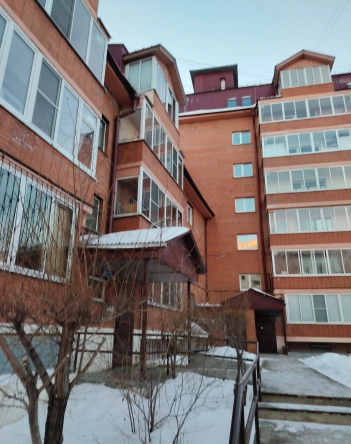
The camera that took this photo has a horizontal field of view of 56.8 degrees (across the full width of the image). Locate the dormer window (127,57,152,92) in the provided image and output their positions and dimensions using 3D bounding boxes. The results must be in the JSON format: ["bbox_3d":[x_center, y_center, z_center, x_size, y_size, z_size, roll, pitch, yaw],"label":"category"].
[{"bbox_3d":[-1.550,-6.062,13.636,1.254,1.681,0.150,-5,-19,17],"label":"dormer window"}]

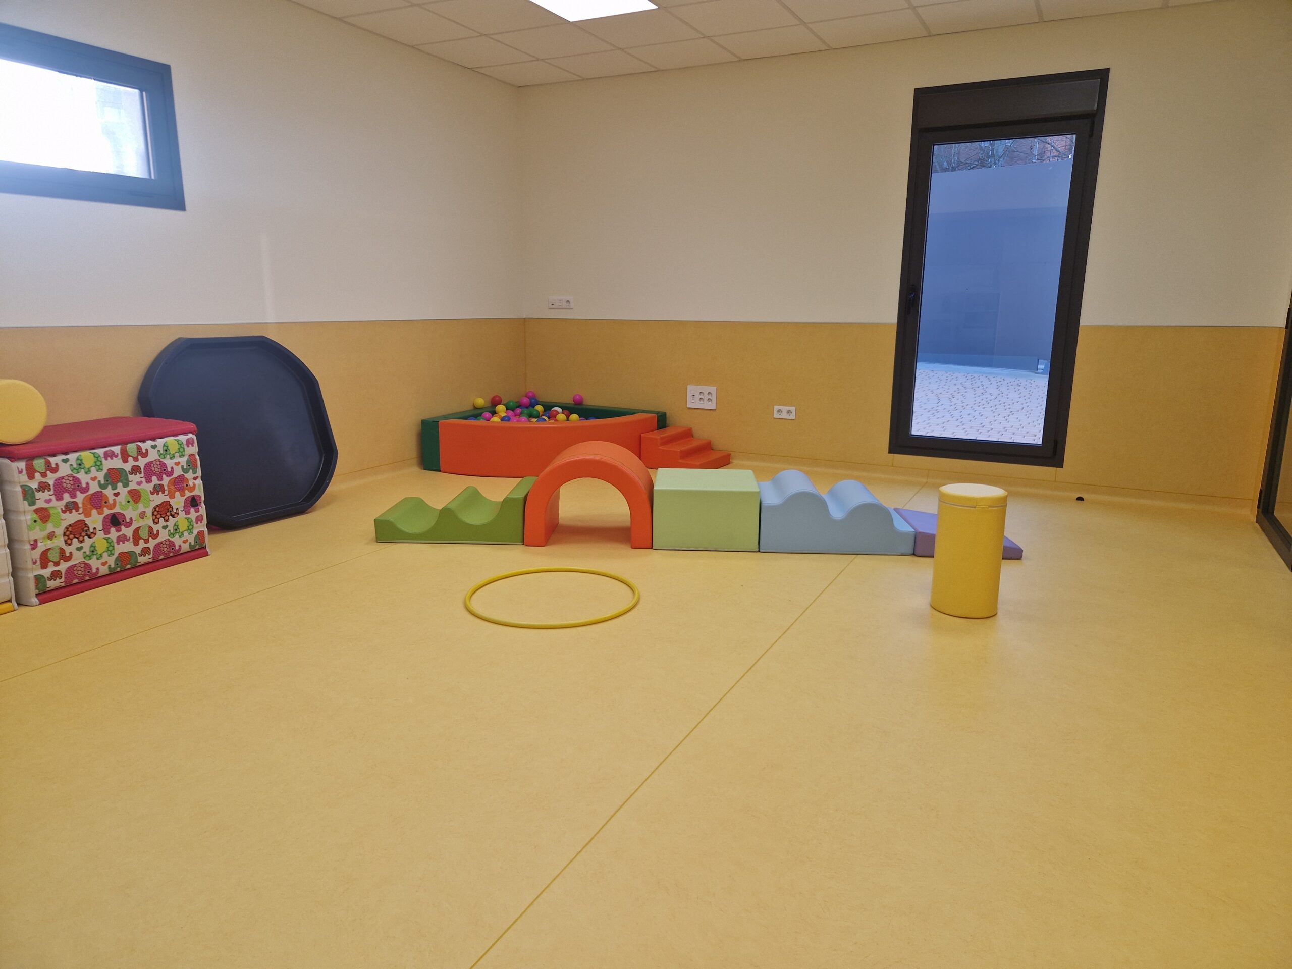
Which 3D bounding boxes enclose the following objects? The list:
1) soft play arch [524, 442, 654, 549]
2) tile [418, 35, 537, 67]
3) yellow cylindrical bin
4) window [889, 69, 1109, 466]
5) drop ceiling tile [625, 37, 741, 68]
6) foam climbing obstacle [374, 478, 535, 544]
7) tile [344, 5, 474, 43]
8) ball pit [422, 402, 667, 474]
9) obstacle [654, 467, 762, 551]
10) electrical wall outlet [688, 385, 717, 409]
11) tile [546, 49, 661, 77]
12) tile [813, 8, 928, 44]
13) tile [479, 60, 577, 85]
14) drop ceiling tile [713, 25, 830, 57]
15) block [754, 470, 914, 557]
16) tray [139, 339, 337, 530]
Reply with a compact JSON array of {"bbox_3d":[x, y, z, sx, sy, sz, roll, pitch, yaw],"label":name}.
[{"bbox_3d":[-0.260,0.040,4.224,0.601,0.440,0.420,1,12,2],"label":"soft play arch"},{"bbox_3d":[-1.085,-2.798,5.556,0.572,0.020,0.600,7,13,27],"label":"tile"},{"bbox_3d":[1.228,0.247,3.263,0.245,0.464,0.245,5,13,21],"label":"yellow cylindrical bin"},{"bbox_3d":[2.089,-1.250,5.214,1.040,2.235,0.100,7,13,27],"label":"window"},{"bbox_3d":[0.233,-2.769,5.519,0.590,0.020,0.550,7,13,26],"label":"drop ceiling tile"},{"bbox_3d":[-0.922,0.119,4.324,0.705,0.238,0.490,1,12,3],"label":"foam climbing obstacle"},{"bbox_3d":[-1.360,-2.691,5.034,0.572,0.020,0.600,7,13,27],"label":"tile"},{"bbox_3d":[-0.670,-0.313,6.079,1.260,0.350,1.270,7,13,27],"label":"ball pit"},{"bbox_3d":[0.293,0.116,4.243,0.500,0.297,0.500,1,12,2],"label":"obstacle"},{"bbox_3d":[0.401,-0.625,6.191,0.222,0.165,0.018,7,13,26],"label":"electrical wall outlet"},{"bbox_3d":[-0.302,-2.830,5.785,0.590,0.020,0.550,7,13,26],"label":"tile"},{"bbox_3d":[1.302,-2.647,4.988,0.590,0.020,0.550,7,13,26],"label":"tile"},{"bbox_3d":[-0.821,-2.901,6.057,0.572,0.020,0.551,7,13,27],"label":"tile"},{"bbox_3d":[0.766,-2.714,5.259,0.600,0.020,0.551,7,13,27],"label":"drop ceiling tile"},{"bbox_3d":[0.904,0.131,4.217,0.718,0.290,0.500,1,12,2],"label":"block"},{"bbox_3d":[-2.086,-0.280,4.469,0.070,0.990,0.990,-12,4,32],"label":"tray"}]

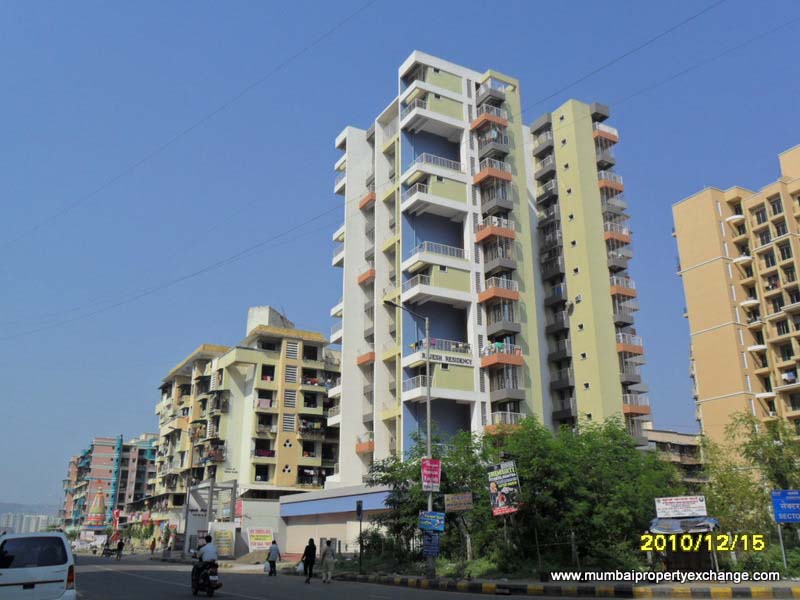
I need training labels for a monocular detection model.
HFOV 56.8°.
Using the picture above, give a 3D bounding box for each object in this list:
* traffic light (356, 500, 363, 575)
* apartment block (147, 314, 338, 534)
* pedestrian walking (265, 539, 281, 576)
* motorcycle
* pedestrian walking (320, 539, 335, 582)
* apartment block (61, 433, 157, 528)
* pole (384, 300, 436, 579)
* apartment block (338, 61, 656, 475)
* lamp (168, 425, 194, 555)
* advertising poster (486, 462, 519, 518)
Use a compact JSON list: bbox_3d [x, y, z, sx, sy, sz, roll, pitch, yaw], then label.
[{"bbox_3d":[-1.609,9.553,29.763,0.280,2.867,0.350,2,-18,-8],"label":"traffic light"},{"bbox_3d":[-21.765,19.551,102.766,15.500,29.000,39.000,9,-20,-27],"label":"apartment block"},{"bbox_3d":[-6.155,12.400,35.720,0.620,1.660,0.420,4,-18,-15],"label":"pedestrian walking"},{"bbox_3d":[-5.661,8.033,21.481,0.750,1.100,1.950,11,-21,-31],"label":"motorcycle"},{"bbox_3d":[-2.910,10.473,29.685,0.550,1.600,0.400,4,-18,-14],"label":"pedestrian walking"},{"bbox_3d":[-80.677,53.373,204.707,17.000,28.000,48.000,9,-20,-27],"label":"apartment block"},{"bbox_3d":[0.210,5.102,28.294,2.250,10.500,0.300,9,-20,-27],"label":"pole"},{"bbox_3d":[8.235,1.802,76.352,24.600,46.100,18.500,9,-20,-27],"label":"apartment block"},{"bbox_3d":[-17.941,15.315,59.592,2.200,10.400,0.300,9,-20,-27],"label":"lamp"},{"bbox_3d":[3.587,6.532,25.583,1.075,1.670,0.050,-21,-27,32],"label":"advertising poster"}]

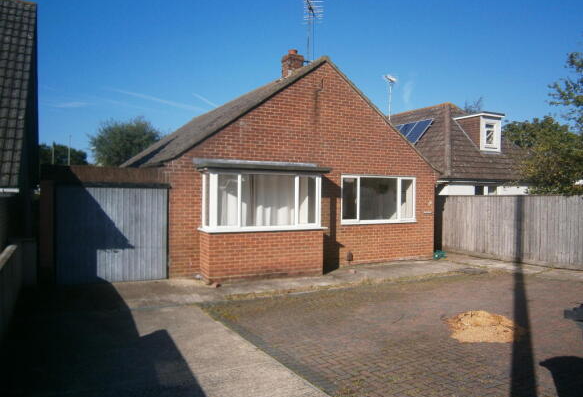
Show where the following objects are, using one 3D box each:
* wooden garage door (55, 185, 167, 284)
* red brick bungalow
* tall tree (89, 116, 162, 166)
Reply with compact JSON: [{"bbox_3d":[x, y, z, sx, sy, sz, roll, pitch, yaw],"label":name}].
[{"bbox_3d":[-3.559,0.709,8.788,2.060,1.959,0.101,0,2,-26],"label":"wooden garage door"},{"bbox_3d":[-1.667,-1.393,15.799,7.706,5.848,13.130,0,2,-26],"label":"red brick bungalow"},{"bbox_3d":[-12.627,-2.706,33.441,5.656,7.079,5.656,0,2,-26],"label":"tall tree"}]

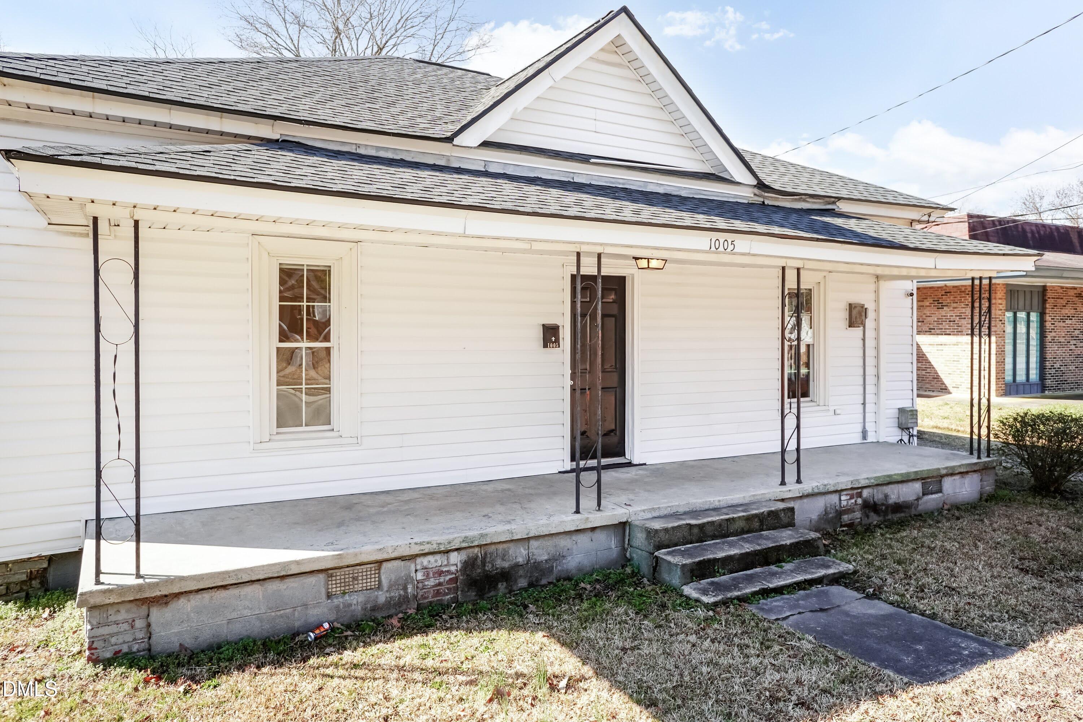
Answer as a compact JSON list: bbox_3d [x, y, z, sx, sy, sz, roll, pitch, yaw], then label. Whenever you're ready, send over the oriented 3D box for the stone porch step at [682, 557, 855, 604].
[{"bbox_3d":[1.847,1.774,5.822,1.600,0.085,0.340,-1,1,-29],"label":"stone porch step"}]

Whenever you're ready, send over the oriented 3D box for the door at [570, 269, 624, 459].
[{"bbox_3d":[0.584,0.073,7.924,0.810,2.020,0.050,-1,1,-29],"label":"door"}]

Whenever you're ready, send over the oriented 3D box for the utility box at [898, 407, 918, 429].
[{"bbox_3d":[5.170,0.808,10.181,0.200,0.267,0.155,-1,1,-29],"label":"utility box"}]

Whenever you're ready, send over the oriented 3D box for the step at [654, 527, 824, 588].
[{"bbox_3d":[1.692,1.663,6.115,1.610,0.210,0.365,-1,1,-29],"label":"step"}]

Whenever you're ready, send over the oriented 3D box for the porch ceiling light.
[{"bbox_3d":[1.080,-0.954,7.125,0.250,0.115,0.250,-1,1,-29],"label":"porch ceiling light"}]

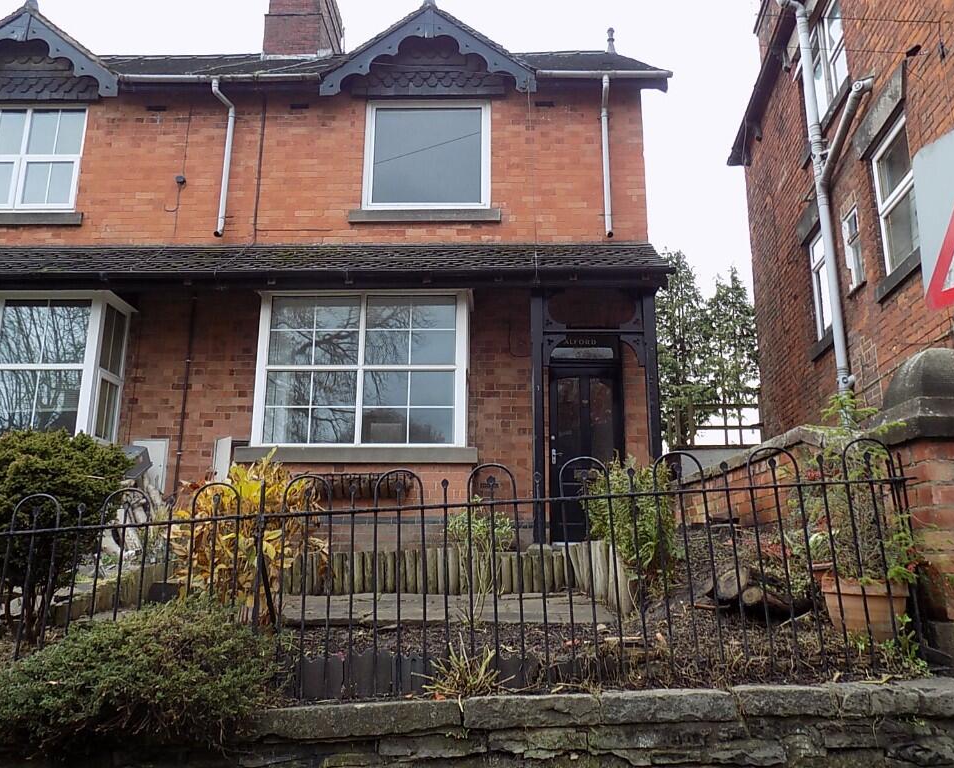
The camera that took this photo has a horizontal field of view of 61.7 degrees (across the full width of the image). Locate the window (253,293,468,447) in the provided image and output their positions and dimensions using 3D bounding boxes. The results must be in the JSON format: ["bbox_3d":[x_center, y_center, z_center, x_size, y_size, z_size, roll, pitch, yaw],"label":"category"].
[{"bbox_3d":[-1.177,-0.145,8.221,2.164,1.625,0.140,0,-14,1],"label":"window"}]

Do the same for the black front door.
[{"bbox_3d":[1.175,0.735,8.709,0.795,1.965,0.080,0,-14,1],"label":"black front door"}]

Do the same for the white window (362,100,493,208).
[{"bbox_3d":[-0.575,-2.688,9.436,1.481,1.399,0.100,0,-14,1],"label":"white window"}]

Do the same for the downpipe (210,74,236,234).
[{"bbox_3d":[-3.002,-2.634,9.278,0.262,1.983,0.220,0,-14,1],"label":"downpipe"}]

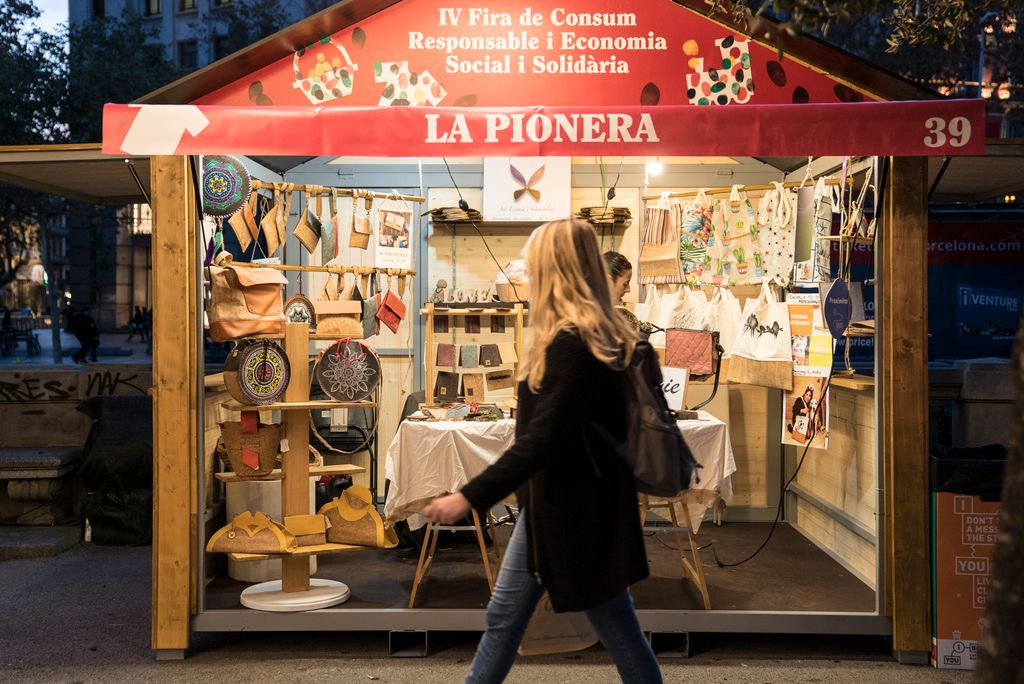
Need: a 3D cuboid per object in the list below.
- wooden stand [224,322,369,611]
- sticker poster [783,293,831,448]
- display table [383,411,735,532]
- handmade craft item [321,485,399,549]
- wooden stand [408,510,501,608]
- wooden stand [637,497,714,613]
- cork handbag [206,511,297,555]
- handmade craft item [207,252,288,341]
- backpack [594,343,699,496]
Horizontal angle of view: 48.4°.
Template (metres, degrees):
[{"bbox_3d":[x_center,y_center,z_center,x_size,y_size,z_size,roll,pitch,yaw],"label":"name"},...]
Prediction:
[{"bbox_3d":[-0.890,0.490,4.690,0.630,1.135,0.430,0,0,-25],"label":"wooden stand"},{"bbox_3d":[1.495,0.143,5.810,0.020,0.780,0.350,0,0,-30],"label":"sticker poster"},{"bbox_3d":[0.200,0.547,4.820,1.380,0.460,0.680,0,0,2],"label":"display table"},{"bbox_3d":[-0.645,0.736,4.820,0.335,0.255,0.130,0,0,28],"label":"handmade craft item"},{"bbox_3d":[-0.215,0.700,4.830,0.370,0.710,0.660,0,0,2],"label":"wooden stand"},{"bbox_3d":[0.610,0.700,4.810,0.370,0.710,0.660,0,0,2],"label":"wooden stand"},{"bbox_3d":[-1.066,0.772,4.640,0.345,0.170,0.120,0,0,0],"label":"cork handbag"},{"bbox_3d":[-1.065,-0.175,4.600,0.310,0.340,0.140,0,0,-24],"label":"handmade craft item"},{"bbox_3d":[0.438,0.226,3.380,0.190,0.430,0.270,-6,0,16],"label":"backpack"}]

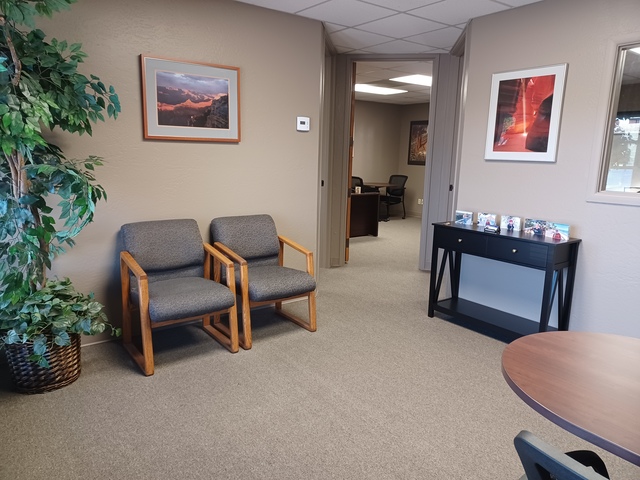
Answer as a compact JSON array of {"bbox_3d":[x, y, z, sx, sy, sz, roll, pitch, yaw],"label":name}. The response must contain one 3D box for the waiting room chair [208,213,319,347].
[{"bbox_3d":[-0.417,0.265,3.422,0.608,0.835,0.650,-7,13,-36],"label":"waiting room chair"}]

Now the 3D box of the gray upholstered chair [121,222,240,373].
[{"bbox_3d":[-0.935,0.327,3.037,0.605,0.835,0.650,-7,13,-36],"label":"gray upholstered chair"}]

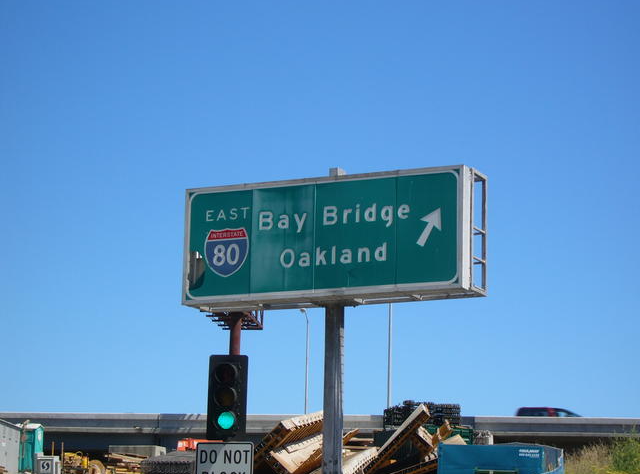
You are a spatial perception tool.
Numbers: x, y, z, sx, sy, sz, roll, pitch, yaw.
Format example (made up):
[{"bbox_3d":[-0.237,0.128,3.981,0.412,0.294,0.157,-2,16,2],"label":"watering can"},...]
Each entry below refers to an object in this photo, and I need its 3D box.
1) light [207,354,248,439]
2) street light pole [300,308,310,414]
[{"bbox_3d":[-0.982,1.703,20.600,0.405,0.890,0.340,0,-13,6],"label":"light"},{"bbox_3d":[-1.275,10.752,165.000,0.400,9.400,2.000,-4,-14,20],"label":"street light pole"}]

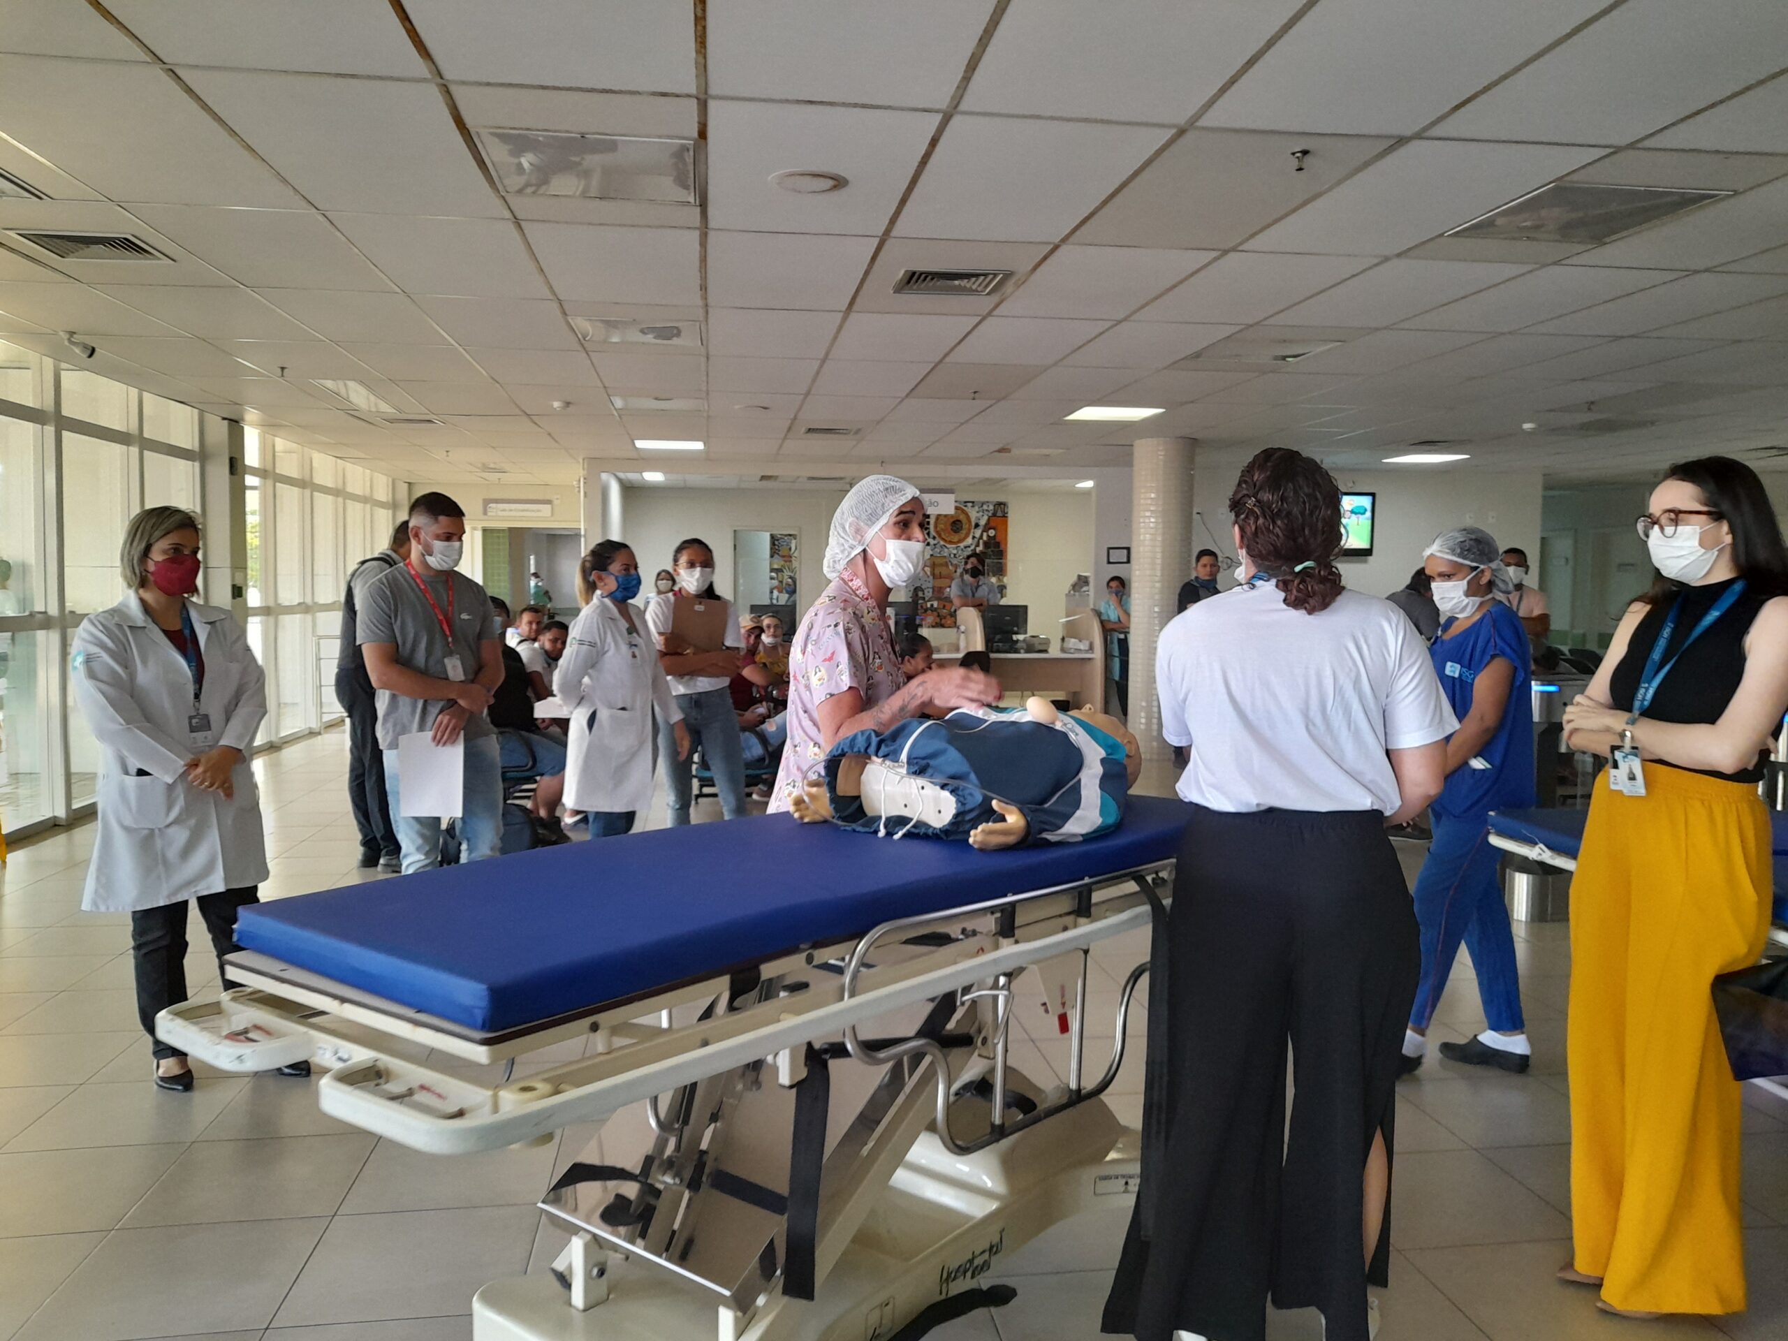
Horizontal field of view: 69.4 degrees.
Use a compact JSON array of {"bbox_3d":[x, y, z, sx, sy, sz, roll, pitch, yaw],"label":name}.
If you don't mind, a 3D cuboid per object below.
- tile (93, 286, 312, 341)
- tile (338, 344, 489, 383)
[{"bbox_3d":[-3.093,-1.633,5.930,0.624,0.025,1.220,0,4,-8],"label":"tile"},{"bbox_3d":[-2.644,-1.712,7.224,0.624,0.025,1.220,0,4,-8],"label":"tile"}]

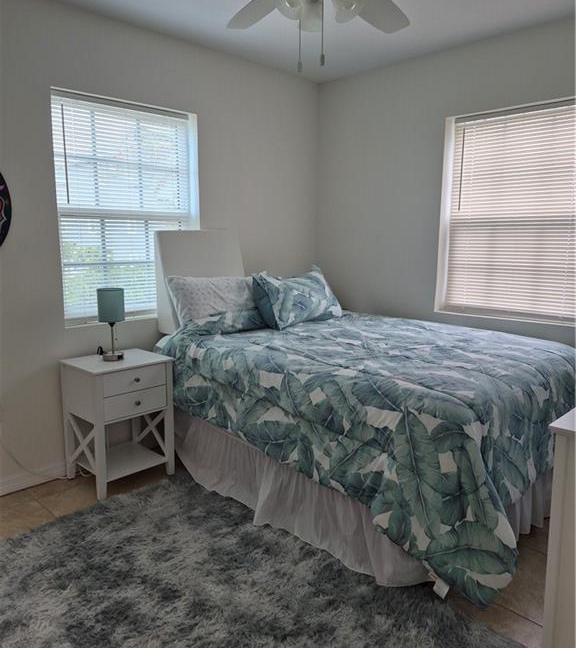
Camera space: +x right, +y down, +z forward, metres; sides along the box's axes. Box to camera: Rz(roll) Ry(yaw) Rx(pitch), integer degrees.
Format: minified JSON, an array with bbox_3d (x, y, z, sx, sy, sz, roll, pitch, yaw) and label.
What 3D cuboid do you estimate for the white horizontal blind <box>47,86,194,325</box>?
[{"bbox_3d":[-0.927,-0.642,2.991,0.862,1.205,0.040,-10,14,-44],"label":"white horizontal blind"}]

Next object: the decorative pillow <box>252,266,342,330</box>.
[{"bbox_3d":[0.087,-0.201,3.483,0.192,0.423,0.665,-28,-11,40],"label":"decorative pillow"}]

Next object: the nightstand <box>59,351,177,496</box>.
[{"bbox_3d":[-0.924,0.525,2.804,0.383,0.662,0.447,10,14,44],"label":"nightstand"}]

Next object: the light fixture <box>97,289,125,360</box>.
[{"bbox_3d":[-0.964,0.000,2.790,0.149,0.377,0.149,-10,14,-44],"label":"light fixture"}]

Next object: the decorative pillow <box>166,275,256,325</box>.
[{"bbox_3d":[-0.392,-0.138,3.113,0.645,0.413,0.171,-10,-16,-44],"label":"decorative pillow"}]

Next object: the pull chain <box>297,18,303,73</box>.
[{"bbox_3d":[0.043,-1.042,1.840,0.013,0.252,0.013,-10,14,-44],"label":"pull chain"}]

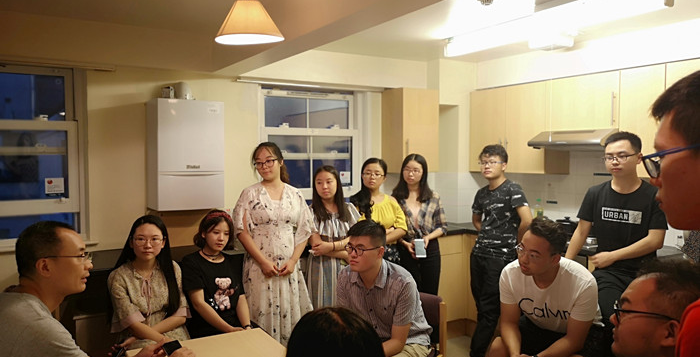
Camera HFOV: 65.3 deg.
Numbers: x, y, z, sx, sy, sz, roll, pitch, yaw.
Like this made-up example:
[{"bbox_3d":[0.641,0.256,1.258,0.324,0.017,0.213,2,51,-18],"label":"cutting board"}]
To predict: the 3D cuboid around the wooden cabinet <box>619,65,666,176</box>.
[{"bbox_3d":[2.009,-0.368,3.604,0.300,0.720,0.306,-1,2,-30],"label":"wooden cabinet"}]

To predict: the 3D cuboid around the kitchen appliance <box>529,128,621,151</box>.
[{"bbox_3d":[1.697,-0.285,3.953,0.485,0.135,0.600,-1,2,-30],"label":"kitchen appliance"}]

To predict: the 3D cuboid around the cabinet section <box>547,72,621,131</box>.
[{"bbox_3d":[1.796,-0.546,4.037,0.308,0.387,0.600,-1,2,-31],"label":"cabinet section"}]

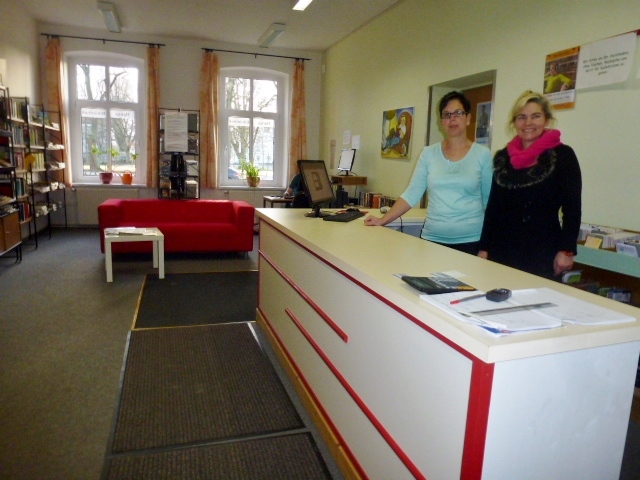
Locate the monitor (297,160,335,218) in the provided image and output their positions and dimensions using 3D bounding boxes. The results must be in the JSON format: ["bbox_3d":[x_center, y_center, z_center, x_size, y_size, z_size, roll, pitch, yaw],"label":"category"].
[{"bbox_3d":[-0.015,-0.378,3.308,0.200,0.400,0.410,6,11,23],"label":"monitor"}]

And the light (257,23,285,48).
[{"bbox_3d":[-0.822,-3.394,7.404,0.200,0.120,1.170,-1,11,-19],"label":"light"}]

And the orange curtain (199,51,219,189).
[{"bbox_3d":[-1.941,-2.078,7.782,0.333,2.357,0.120,-1,11,-19],"label":"orange curtain"}]

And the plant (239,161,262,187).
[{"bbox_3d":[-1.287,-1.217,8.255,0.420,0.479,0.360,-1,11,-19],"label":"plant"}]

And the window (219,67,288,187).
[{"bbox_3d":[-1.193,-2.041,8.154,1.283,2.142,0.200,-1,11,-19],"label":"window"}]

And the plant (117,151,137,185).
[{"bbox_3d":[-3.290,-1.225,7.585,0.315,0.566,0.280,-1,11,-19],"label":"plant"}]

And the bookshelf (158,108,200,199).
[{"bbox_3d":[-2.413,-1.184,7.648,0.677,2.059,0.300,-1,11,-19],"label":"bookshelf"}]

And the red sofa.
[{"bbox_3d":[-1.868,-0.154,5.946,1.800,0.660,0.880,-1,11,-19],"label":"red sofa"}]

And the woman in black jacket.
[{"bbox_3d":[1.043,0.096,2.281,0.470,1.650,0.320,7,11,23],"label":"woman in black jacket"}]

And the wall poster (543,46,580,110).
[{"bbox_3d":[1.814,-1.196,3.345,0.010,0.425,0.300,-1,11,-19],"label":"wall poster"}]

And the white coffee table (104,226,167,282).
[{"bbox_3d":[-1.970,0.152,4.786,0.550,0.450,0.550,-1,11,-19],"label":"white coffee table"}]

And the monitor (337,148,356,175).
[{"bbox_3d":[0.398,-1.119,6.421,0.200,0.385,0.400,-3,11,-29],"label":"monitor"}]

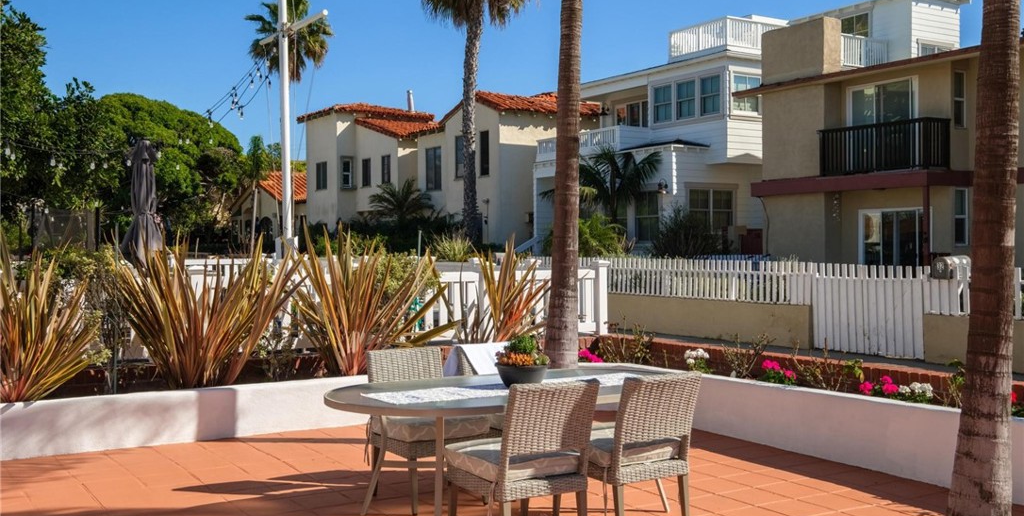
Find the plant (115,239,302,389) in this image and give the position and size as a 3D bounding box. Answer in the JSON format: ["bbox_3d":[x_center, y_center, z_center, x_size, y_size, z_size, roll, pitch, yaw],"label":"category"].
[{"bbox_3d":[-2.496,0.473,7.950,1.250,1.220,1.450,0,1,-32],"label":"plant"}]

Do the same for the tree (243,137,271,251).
[{"bbox_3d":[-8.163,-1.392,30.989,0.850,5.056,0.850,0,1,-32],"label":"tree"}]

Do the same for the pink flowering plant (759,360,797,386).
[{"bbox_3d":[2.170,0.944,7.900,0.250,0.220,0.290,0,1,-32],"label":"pink flowering plant"}]

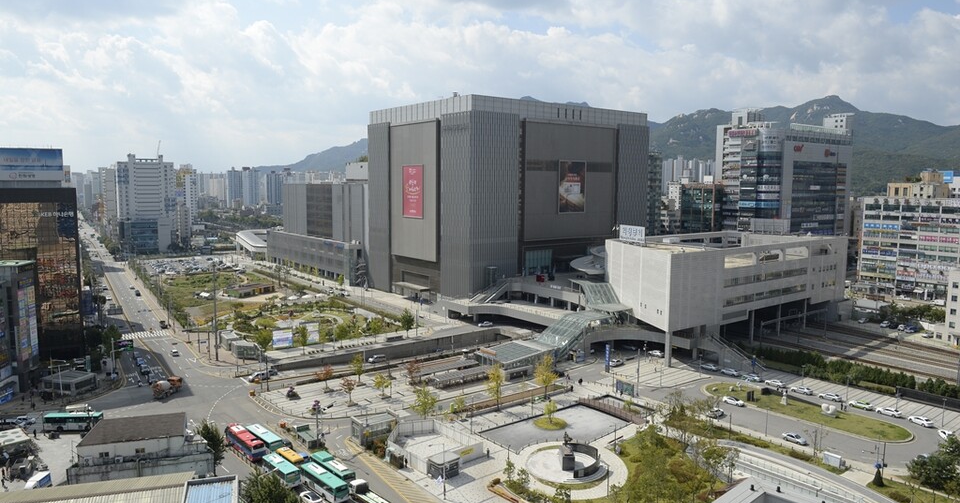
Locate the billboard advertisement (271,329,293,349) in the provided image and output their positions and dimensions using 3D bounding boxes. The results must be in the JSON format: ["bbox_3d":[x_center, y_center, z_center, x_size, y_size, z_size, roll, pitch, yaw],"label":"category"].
[{"bbox_3d":[-58.600,25.898,189.974,5.920,6.000,0.600,-4,8,-38],"label":"billboard advertisement"}]

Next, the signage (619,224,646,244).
[{"bbox_3d":[49.015,-5.357,205.171,1.000,5.600,16.500,-1,6,-14],"label":"signage"}]

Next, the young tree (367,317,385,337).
[{"bbox_3d":[-31.966,24.218,197.884,4.500,8.040,4.500,0,6,0],"label":"young tree"}]

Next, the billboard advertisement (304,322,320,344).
[{"bbox_3d":[-52.841,25.738,197.979,6.100,6.500,0.600,-4,7,-37],"label":"billboard advertisement"}]

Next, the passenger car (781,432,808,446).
[{"bbox_3d":[62.556,37.216,127.005,1.800,1.460,4.600,-4,8,-38],"label":"passenger car"}]

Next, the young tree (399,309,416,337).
[{"bbox_3d":[-22.908,22.882,203.463,4.700,9.650,4.700,0,6,0],"label":"young tree"}]

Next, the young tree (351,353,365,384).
[{"bbox_3d":[-30.983,29.667,162.510,3.058,7.998,3.058,-1,6,-11],"label":"young tree"}]

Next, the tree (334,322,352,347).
[{"bbox_3d":[-41.143,25.123,191.131,4.400,7.530,4.400,0,6,0],"label":"tree"}]

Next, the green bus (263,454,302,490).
[{"bbox_3d":[-33.995,37.672,109.218,2.480,3.060,9.069,-5,8,-44],"label":"green bus"}]

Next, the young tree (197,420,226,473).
[{"bbox_3d":[-44.961,32.963,107.382,5.300,10.200,5.100,-2,6,-23],"label":"young tree"}]

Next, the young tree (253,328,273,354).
[{"bbox_3d":[-63.207,26.404,187.737,5.300,7.100,5.100,-2,6,-19],"label":"young tree"}]

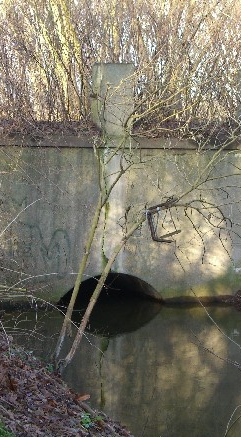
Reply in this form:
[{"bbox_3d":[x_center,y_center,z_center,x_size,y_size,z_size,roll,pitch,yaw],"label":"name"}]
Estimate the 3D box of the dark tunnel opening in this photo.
[{"bbox_3d":[-0.209,1.020,14.137,1.330,0.780,0.700,0,3,-16],"label":"dark tunnel opening"}]

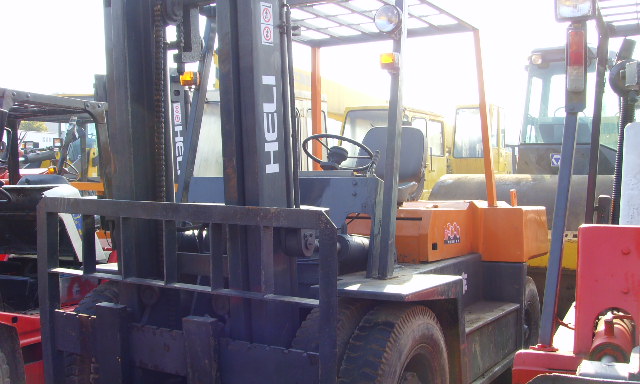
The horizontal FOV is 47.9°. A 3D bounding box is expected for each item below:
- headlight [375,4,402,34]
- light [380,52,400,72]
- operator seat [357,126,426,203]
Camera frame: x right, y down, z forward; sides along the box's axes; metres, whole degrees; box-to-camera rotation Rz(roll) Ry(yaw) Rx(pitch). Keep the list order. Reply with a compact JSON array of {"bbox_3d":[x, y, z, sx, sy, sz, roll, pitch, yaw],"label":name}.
[{"bbox_3d":[0.357,-0.886,3.706,0.145,0.145,0.090,1,1,30],"label":"headlight"},{"bbox_3d":[0.364,-0.677,3.740,0.080,0.088,0.080,1,1,30],"label":"light"},{"bbox_3d":[0.413,-0.174,4.920,0.490,0.540,0.540,1,1,30],"label":"operator seat"}]

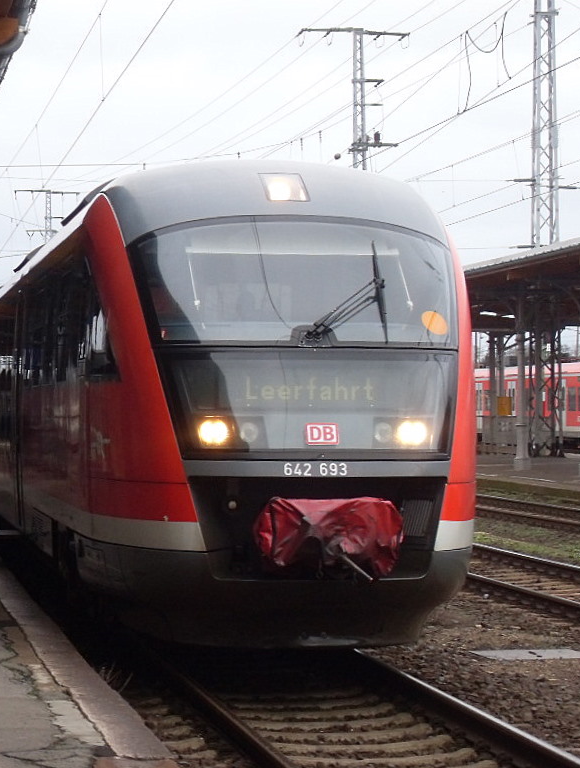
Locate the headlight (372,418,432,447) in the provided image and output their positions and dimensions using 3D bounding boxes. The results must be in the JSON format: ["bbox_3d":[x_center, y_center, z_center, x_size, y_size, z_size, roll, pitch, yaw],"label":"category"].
[{"bbox_3d":[0.748,0.325,17.650,0.380,0.190,0.120,0,0,-9],"label":"headlight"}]

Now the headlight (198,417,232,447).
[{"bbox_3d":[-0.494,0.315,17.470,0.220,0.190,0.120,0,0,-9],"label":"headlight"}]

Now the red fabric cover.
[{"bbox_3d":[0.255,0.992,17.020,0.940,0.510,0.480,0,0,-9],"label":"red fabric cover"}]

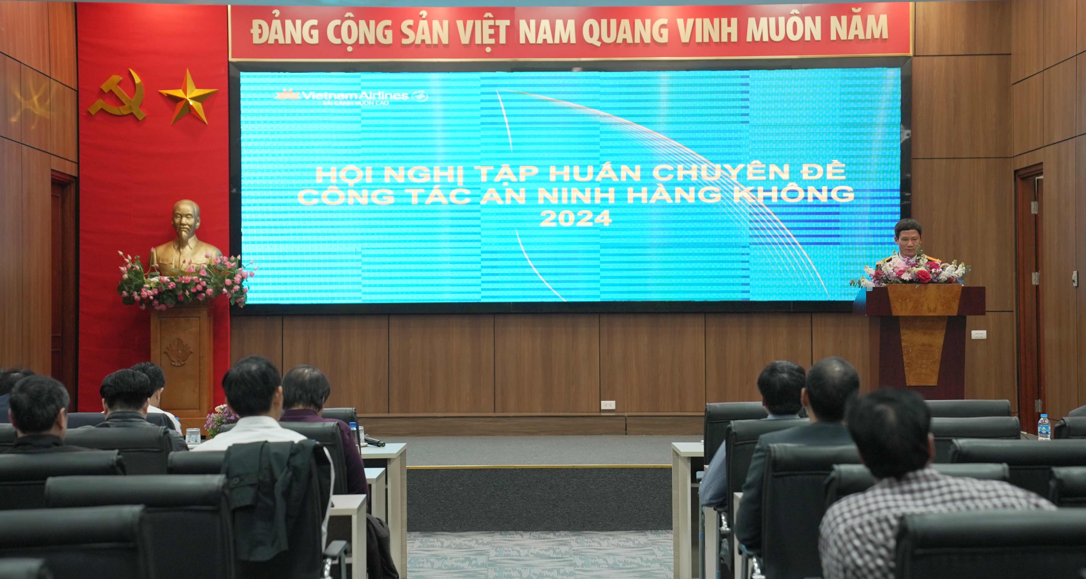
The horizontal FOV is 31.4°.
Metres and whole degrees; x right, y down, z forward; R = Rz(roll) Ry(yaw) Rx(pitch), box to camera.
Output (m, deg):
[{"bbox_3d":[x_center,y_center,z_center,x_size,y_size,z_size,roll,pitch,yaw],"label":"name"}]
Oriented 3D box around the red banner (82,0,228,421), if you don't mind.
[{"bbox_3d":[-3.320,-0.619,16.483,1.283,3.622,0.040,0,-1,0],"label":"red banner"}]

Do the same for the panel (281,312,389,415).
[{"bbox_3d":[-1.766,0.640,16.550,0.894,0.843,0.030,0,-1,0],"label":"panel"}]

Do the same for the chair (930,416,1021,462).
[{"bbox_3d":[1.603,1.008,7.760,0.560,1.015,0.640,0,-1,-2],"label":"chair"}]

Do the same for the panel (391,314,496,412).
[{"bbox_3d":[-0.865,0.640,16.550,0.894,0.843,0.030,0,-1,0],"label":"panel"}]

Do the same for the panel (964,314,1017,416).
[{"bbox_3d":[3.624,0.622,16.501,0.839,0.858,0.030,0,-1,0],"label":"panel"}]

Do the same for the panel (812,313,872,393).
[{"bbox_3d":[2.753,0.632,16.550,0.890,0.858,0.030,0,-1,0],"label":"panel"}]

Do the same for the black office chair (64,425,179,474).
[{"bbox_3d":[-1.659,1.027,7.539,0.560,1.015,0.640,0,-1,-6],"label":"black office chair"}]

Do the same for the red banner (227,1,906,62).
[{"bbox_3d":[0.231,-2.200,16.450,5.809,0.513,0.050,0,-1,0],"label":"red banner"}]

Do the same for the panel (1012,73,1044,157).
[{"bbox_3d":[4.026,-1.443,16.005,0.030,0.615,1.050,0,-1,0],"label":"panel"}]

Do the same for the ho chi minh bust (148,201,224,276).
[{"bbox_3d":[-2.916,-0.422,15.748,0.598,0.623,0.360,0,-1,0],"label":"ho chi minh bust"}]

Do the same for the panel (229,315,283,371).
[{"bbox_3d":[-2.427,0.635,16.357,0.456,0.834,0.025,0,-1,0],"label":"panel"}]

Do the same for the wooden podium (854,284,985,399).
[{"bbox_3d":[2.625,0.570,13.486,0.815,1.210,0.550,0,-1,0],"label":"wooden podium"}]

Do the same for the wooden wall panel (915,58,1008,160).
[{"bbox_3d":[3.561,-1.546,16.407,0.826,0.866,0.025,0,-1,0],"label":"wooden wall panel"}]

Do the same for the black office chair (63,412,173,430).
[{"bbox_3d":[-1.956,1.074,9.102,0.550,1.010,0.620,0,-1,3],"label":"black office chair"}]

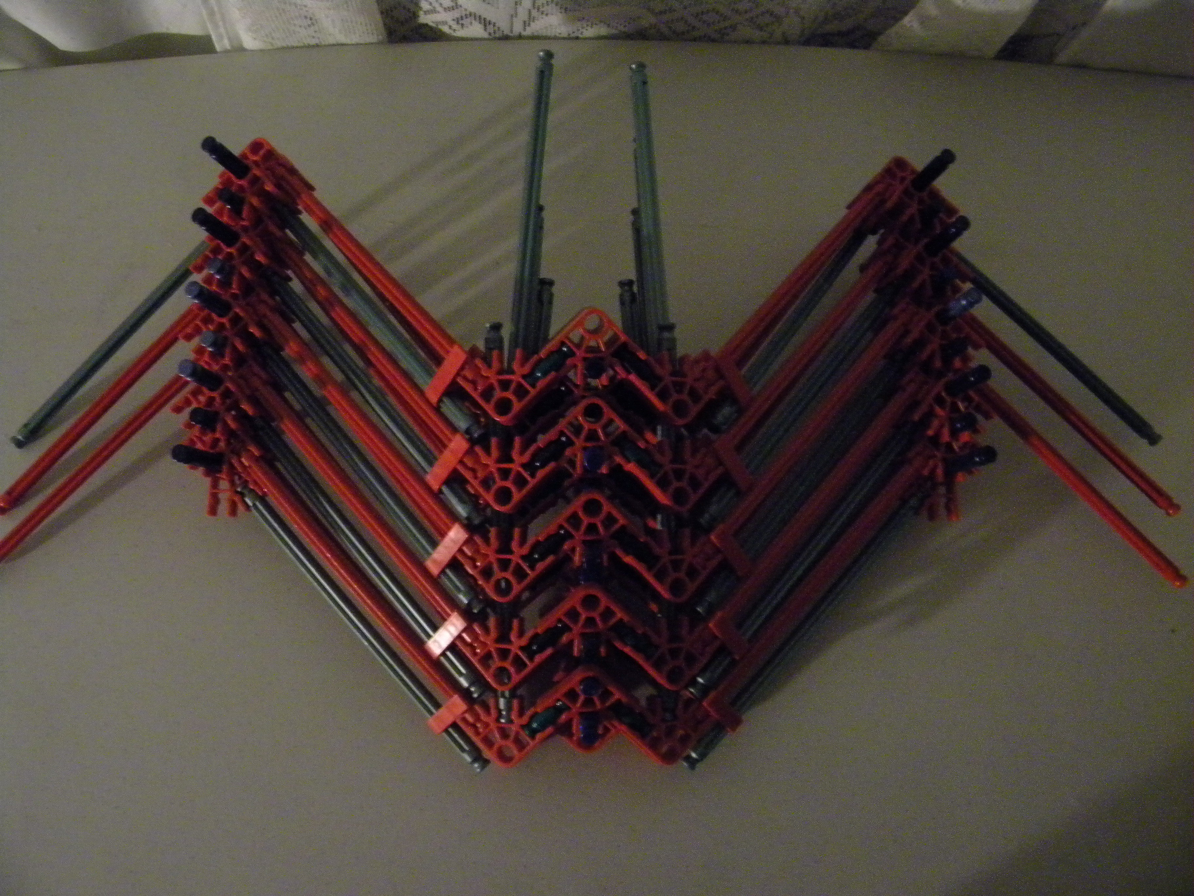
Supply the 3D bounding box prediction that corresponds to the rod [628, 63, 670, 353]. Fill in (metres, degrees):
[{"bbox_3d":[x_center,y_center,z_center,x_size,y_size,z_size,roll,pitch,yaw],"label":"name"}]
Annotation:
[{"bbox_3d":[0.020,-0.080,0.336,0.006,0.006,0.129,-4,72,-1],"label":"rod"}]

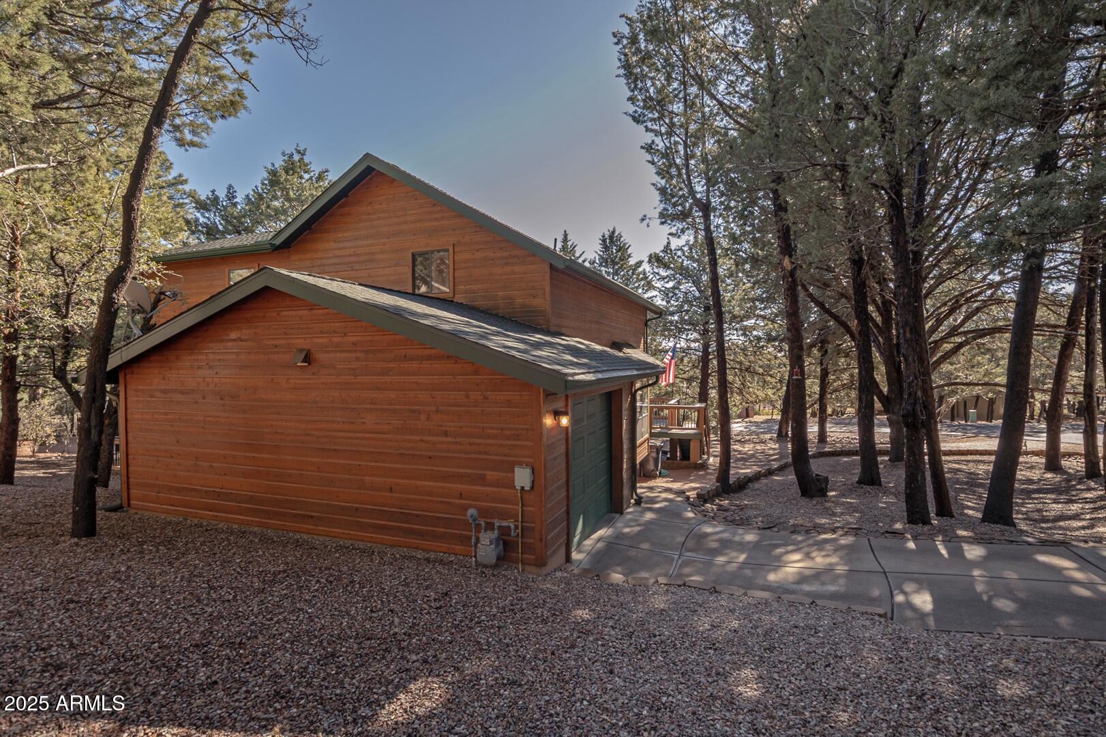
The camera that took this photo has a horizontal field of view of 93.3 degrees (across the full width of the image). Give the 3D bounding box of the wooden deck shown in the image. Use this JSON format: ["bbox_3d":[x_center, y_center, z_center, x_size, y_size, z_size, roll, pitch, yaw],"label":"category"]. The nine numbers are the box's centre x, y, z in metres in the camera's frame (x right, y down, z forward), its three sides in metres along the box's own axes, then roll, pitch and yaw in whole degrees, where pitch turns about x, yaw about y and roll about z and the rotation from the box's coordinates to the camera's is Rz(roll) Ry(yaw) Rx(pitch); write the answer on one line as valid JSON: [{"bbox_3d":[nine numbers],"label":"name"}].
[{"bbox_3d":[4.796,2.391,20.007,2.400,2.279,2.900,0,1,21],"label":"wooden deck"}]

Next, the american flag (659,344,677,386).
[{"bbox_3d":[4.066,-0.122,18.400,0.620,1.500,0.250,0,1,21],"label":"american flag"}]

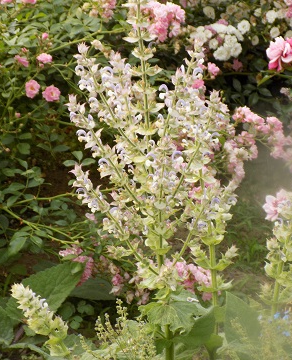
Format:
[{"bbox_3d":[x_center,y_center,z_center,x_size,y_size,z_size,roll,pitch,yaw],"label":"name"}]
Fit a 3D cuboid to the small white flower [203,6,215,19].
[{"bbox_3d":[0.189,-0.497,4.000,0.036,0.036,0.025,1,18,3],"label":"small white flower"}]

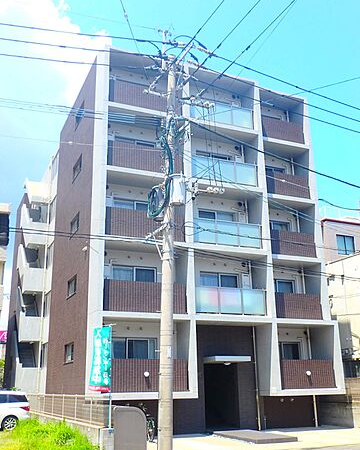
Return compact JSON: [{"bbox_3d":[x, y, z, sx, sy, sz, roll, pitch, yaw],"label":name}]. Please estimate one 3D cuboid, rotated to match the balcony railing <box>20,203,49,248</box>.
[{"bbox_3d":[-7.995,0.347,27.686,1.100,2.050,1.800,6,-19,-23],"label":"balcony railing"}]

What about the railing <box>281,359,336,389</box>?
[{"bbox_3d":[5.117,5.969,19.976,2.653,1.115,0.150,6,-19,-23],"label":"railing"}]

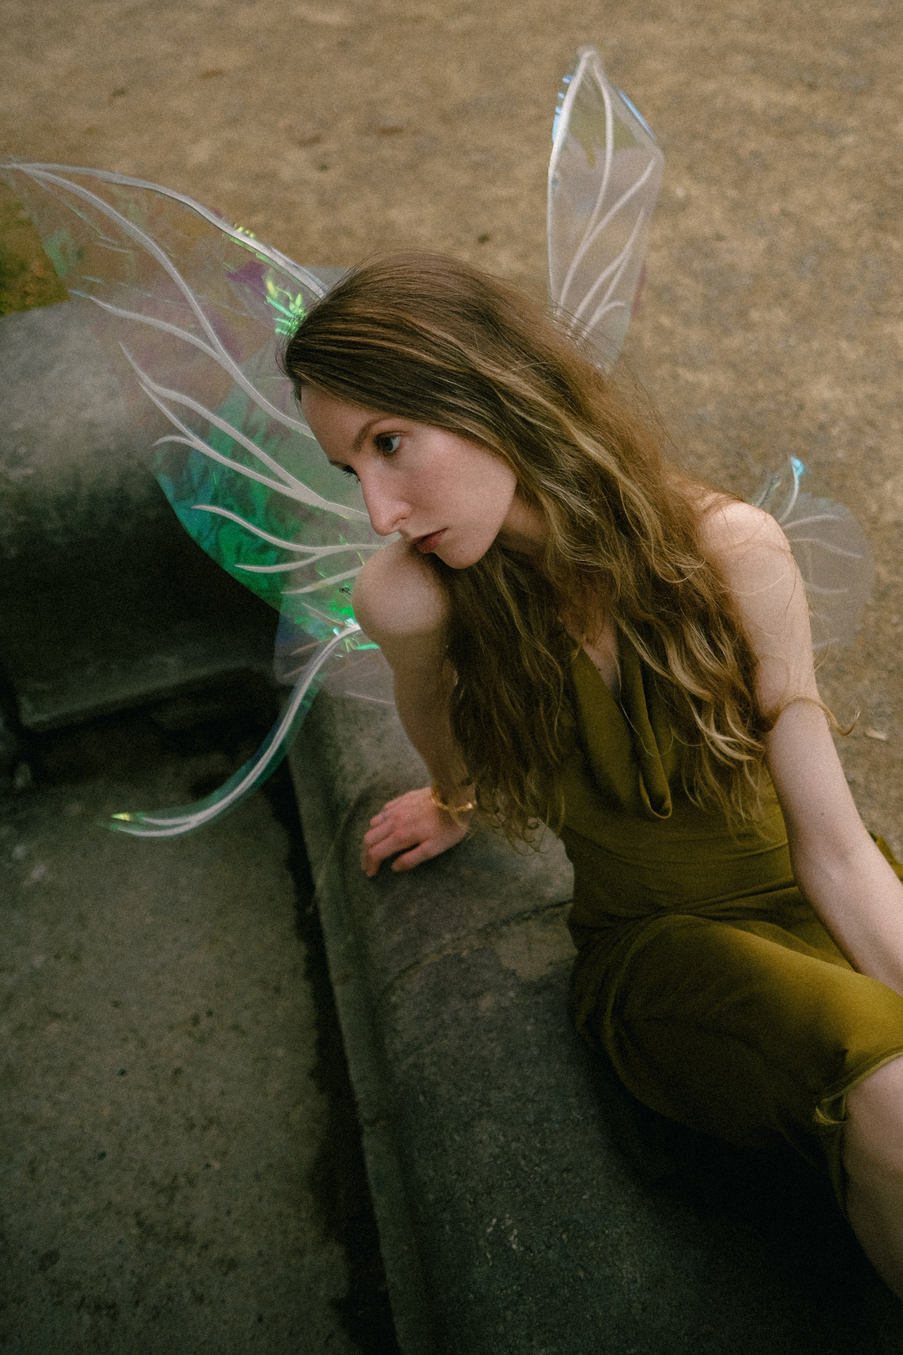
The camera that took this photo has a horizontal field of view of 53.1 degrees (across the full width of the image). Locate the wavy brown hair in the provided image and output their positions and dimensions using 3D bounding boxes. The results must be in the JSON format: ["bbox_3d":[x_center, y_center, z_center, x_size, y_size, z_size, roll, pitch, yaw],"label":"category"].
[{"bbox_3d":[0.088,-0.108,0.838,0.350,0.520,0.360,19,37,40],"label":"wavy brown hair"}]

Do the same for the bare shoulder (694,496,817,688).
[{"bbox_3d":[0.298,-0.083,0.885,0.120,0.190,0.120,-23,19,-22],"label":"bare shoulder"}]

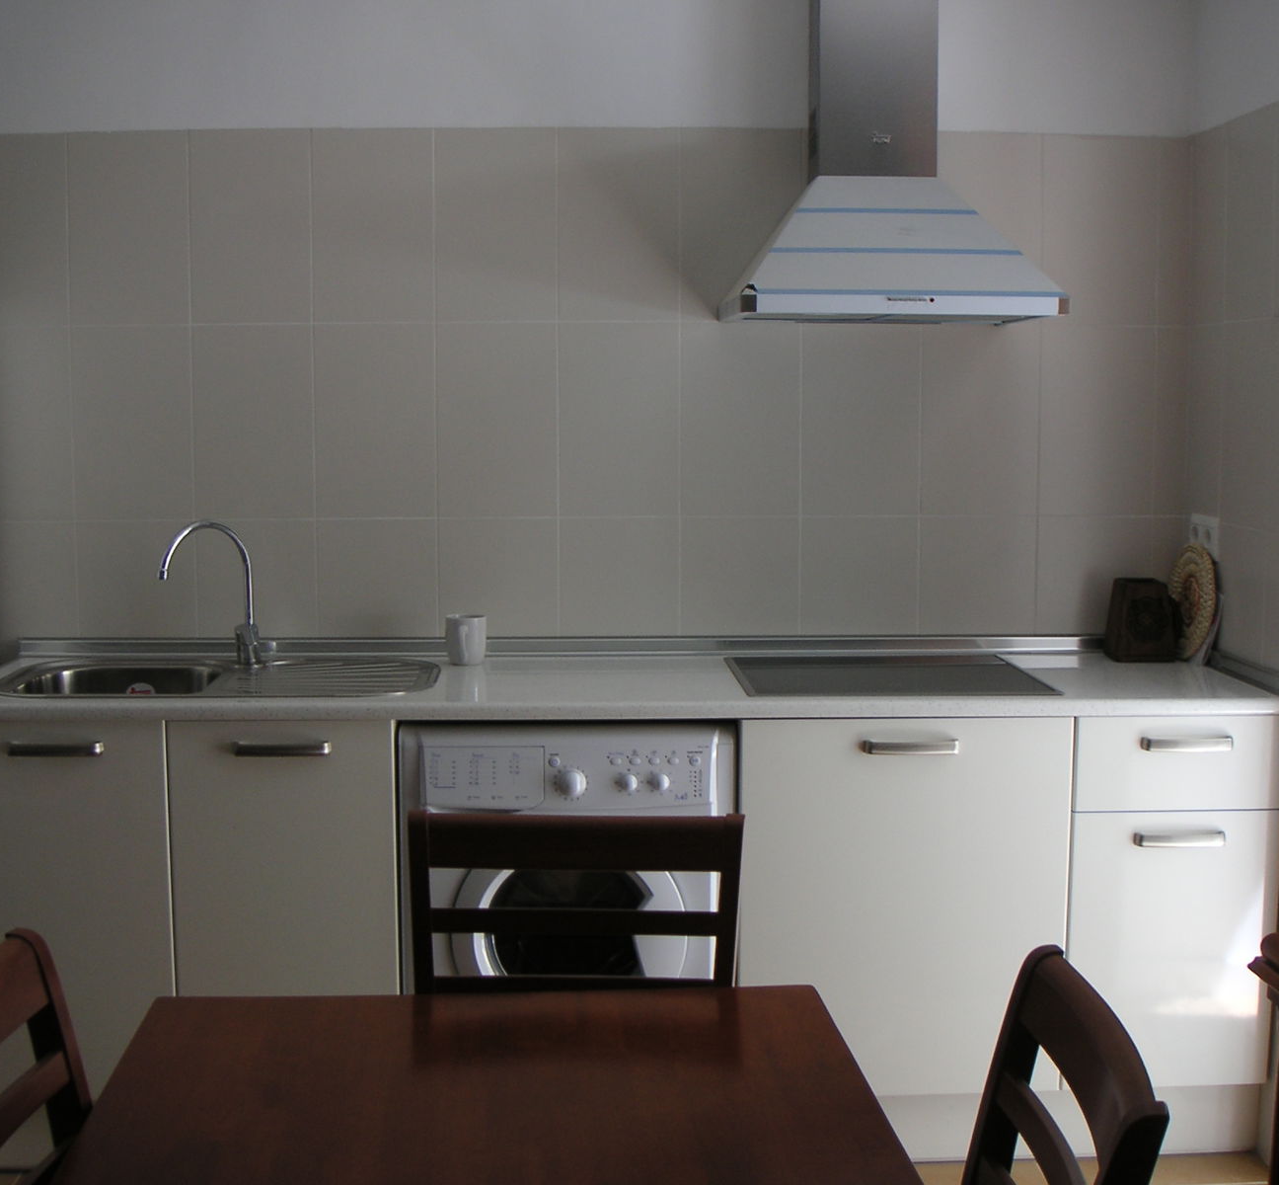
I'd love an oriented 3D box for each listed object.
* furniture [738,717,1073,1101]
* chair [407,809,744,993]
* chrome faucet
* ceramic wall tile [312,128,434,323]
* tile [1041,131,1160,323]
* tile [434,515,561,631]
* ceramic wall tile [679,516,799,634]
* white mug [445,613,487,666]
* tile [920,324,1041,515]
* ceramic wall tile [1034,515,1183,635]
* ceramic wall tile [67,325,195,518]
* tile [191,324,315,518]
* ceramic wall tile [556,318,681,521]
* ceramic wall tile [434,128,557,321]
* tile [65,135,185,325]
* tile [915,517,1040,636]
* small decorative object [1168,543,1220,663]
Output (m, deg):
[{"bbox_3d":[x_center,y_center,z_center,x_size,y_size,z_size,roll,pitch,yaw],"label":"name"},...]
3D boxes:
[{"bbox_3d":[0.462,0.538,3.372,0.600,0.700,0.580,0,6,-2],"label":"furniture"},{"bbox_3d":[-0.085,0.735,1.986,0.425,0.905,0.470,0,6,2],"label":"chair"},{"bbox_3d":[-0.840,0.004,3.421,0.228,0.285,0.060,-2,6,-14],"label":"chrome faucet"},{"bbox_3d":[-0.538,-0.738,3.498,0.250,0.396,0.010,0,6,-2],"label":"ceramic wall tile"},{"bbox_3d":[0.944,-0.744,3.566,0.250,0.398,0.010,0,5,-1],"label":"tile"},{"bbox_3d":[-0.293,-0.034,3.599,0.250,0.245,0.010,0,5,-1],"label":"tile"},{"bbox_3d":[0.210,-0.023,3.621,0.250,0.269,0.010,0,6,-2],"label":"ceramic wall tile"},{"bbox_3d":[-0.346,0.096,3.453,0.083,0.096,0.112,0,6,-2],"label":"white mug"},{"bbox_3d":[0.706,-0.357,3.600,0.250,0.400,0.010,0,6,-2],"label":"tile"},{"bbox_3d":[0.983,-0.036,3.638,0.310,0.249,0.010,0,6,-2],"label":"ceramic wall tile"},{"bbox_3d":[-1.036,-0.348,3.552,0.250,0.398,0.010,0,5,-1],"label":"ceramic wall tile"},{"bbox_3d":[-0.791,-0.348,3.542,0.250,0.400,0.010,0,6,-2],"label":"tile"},{"bbox_3d":[-0.043,-0.355,3.571,0.250,0.400,0.010,0,6,-2],"label":"ceramic wall tile"},{"bbox_3d":[-0.290,-0.745,3.521,0.250,0.394,0.010,0,6,-2],"label":"ceramic wall tile"},{"bbox_3d":[-1.034,-0.737,3.517,0.250,0.398,0.010,0,5,-1],"label":"tile"},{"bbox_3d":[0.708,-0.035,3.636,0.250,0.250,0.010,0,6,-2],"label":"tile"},{"bbox_3d":[1.102,0.022,3.472,0.035,0.240,0.235,0,6,-2],"label":"small decorative object"}]

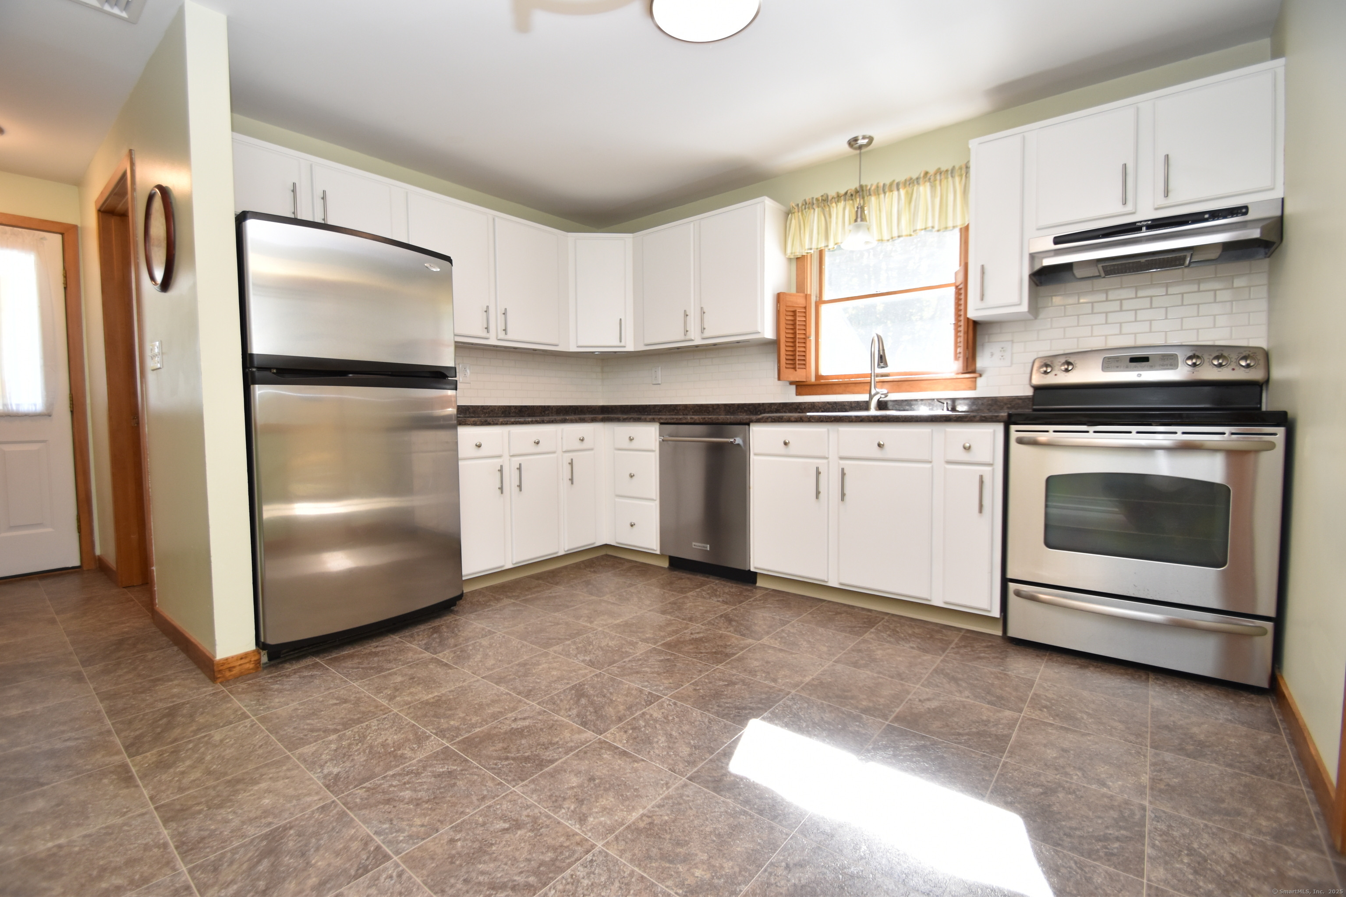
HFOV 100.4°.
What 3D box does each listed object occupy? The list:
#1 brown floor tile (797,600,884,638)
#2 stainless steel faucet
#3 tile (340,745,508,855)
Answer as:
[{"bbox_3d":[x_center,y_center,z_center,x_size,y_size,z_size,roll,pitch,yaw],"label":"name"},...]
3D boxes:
[{"bbox_3d":[0.771,0.789,2.579,0.305,0.010,0.315,2,4,38],"label":"brown floor tile"},{"bbox_3d":[1.109,-0.401,3.004,0.085,0.434,0.230,0,3,6],"label":"stainless steel faucet"},{"bbox_3d":[-0.608,0.858,1.383,0.303,0.010,0.297,2,4,38],"label":"tile"}]

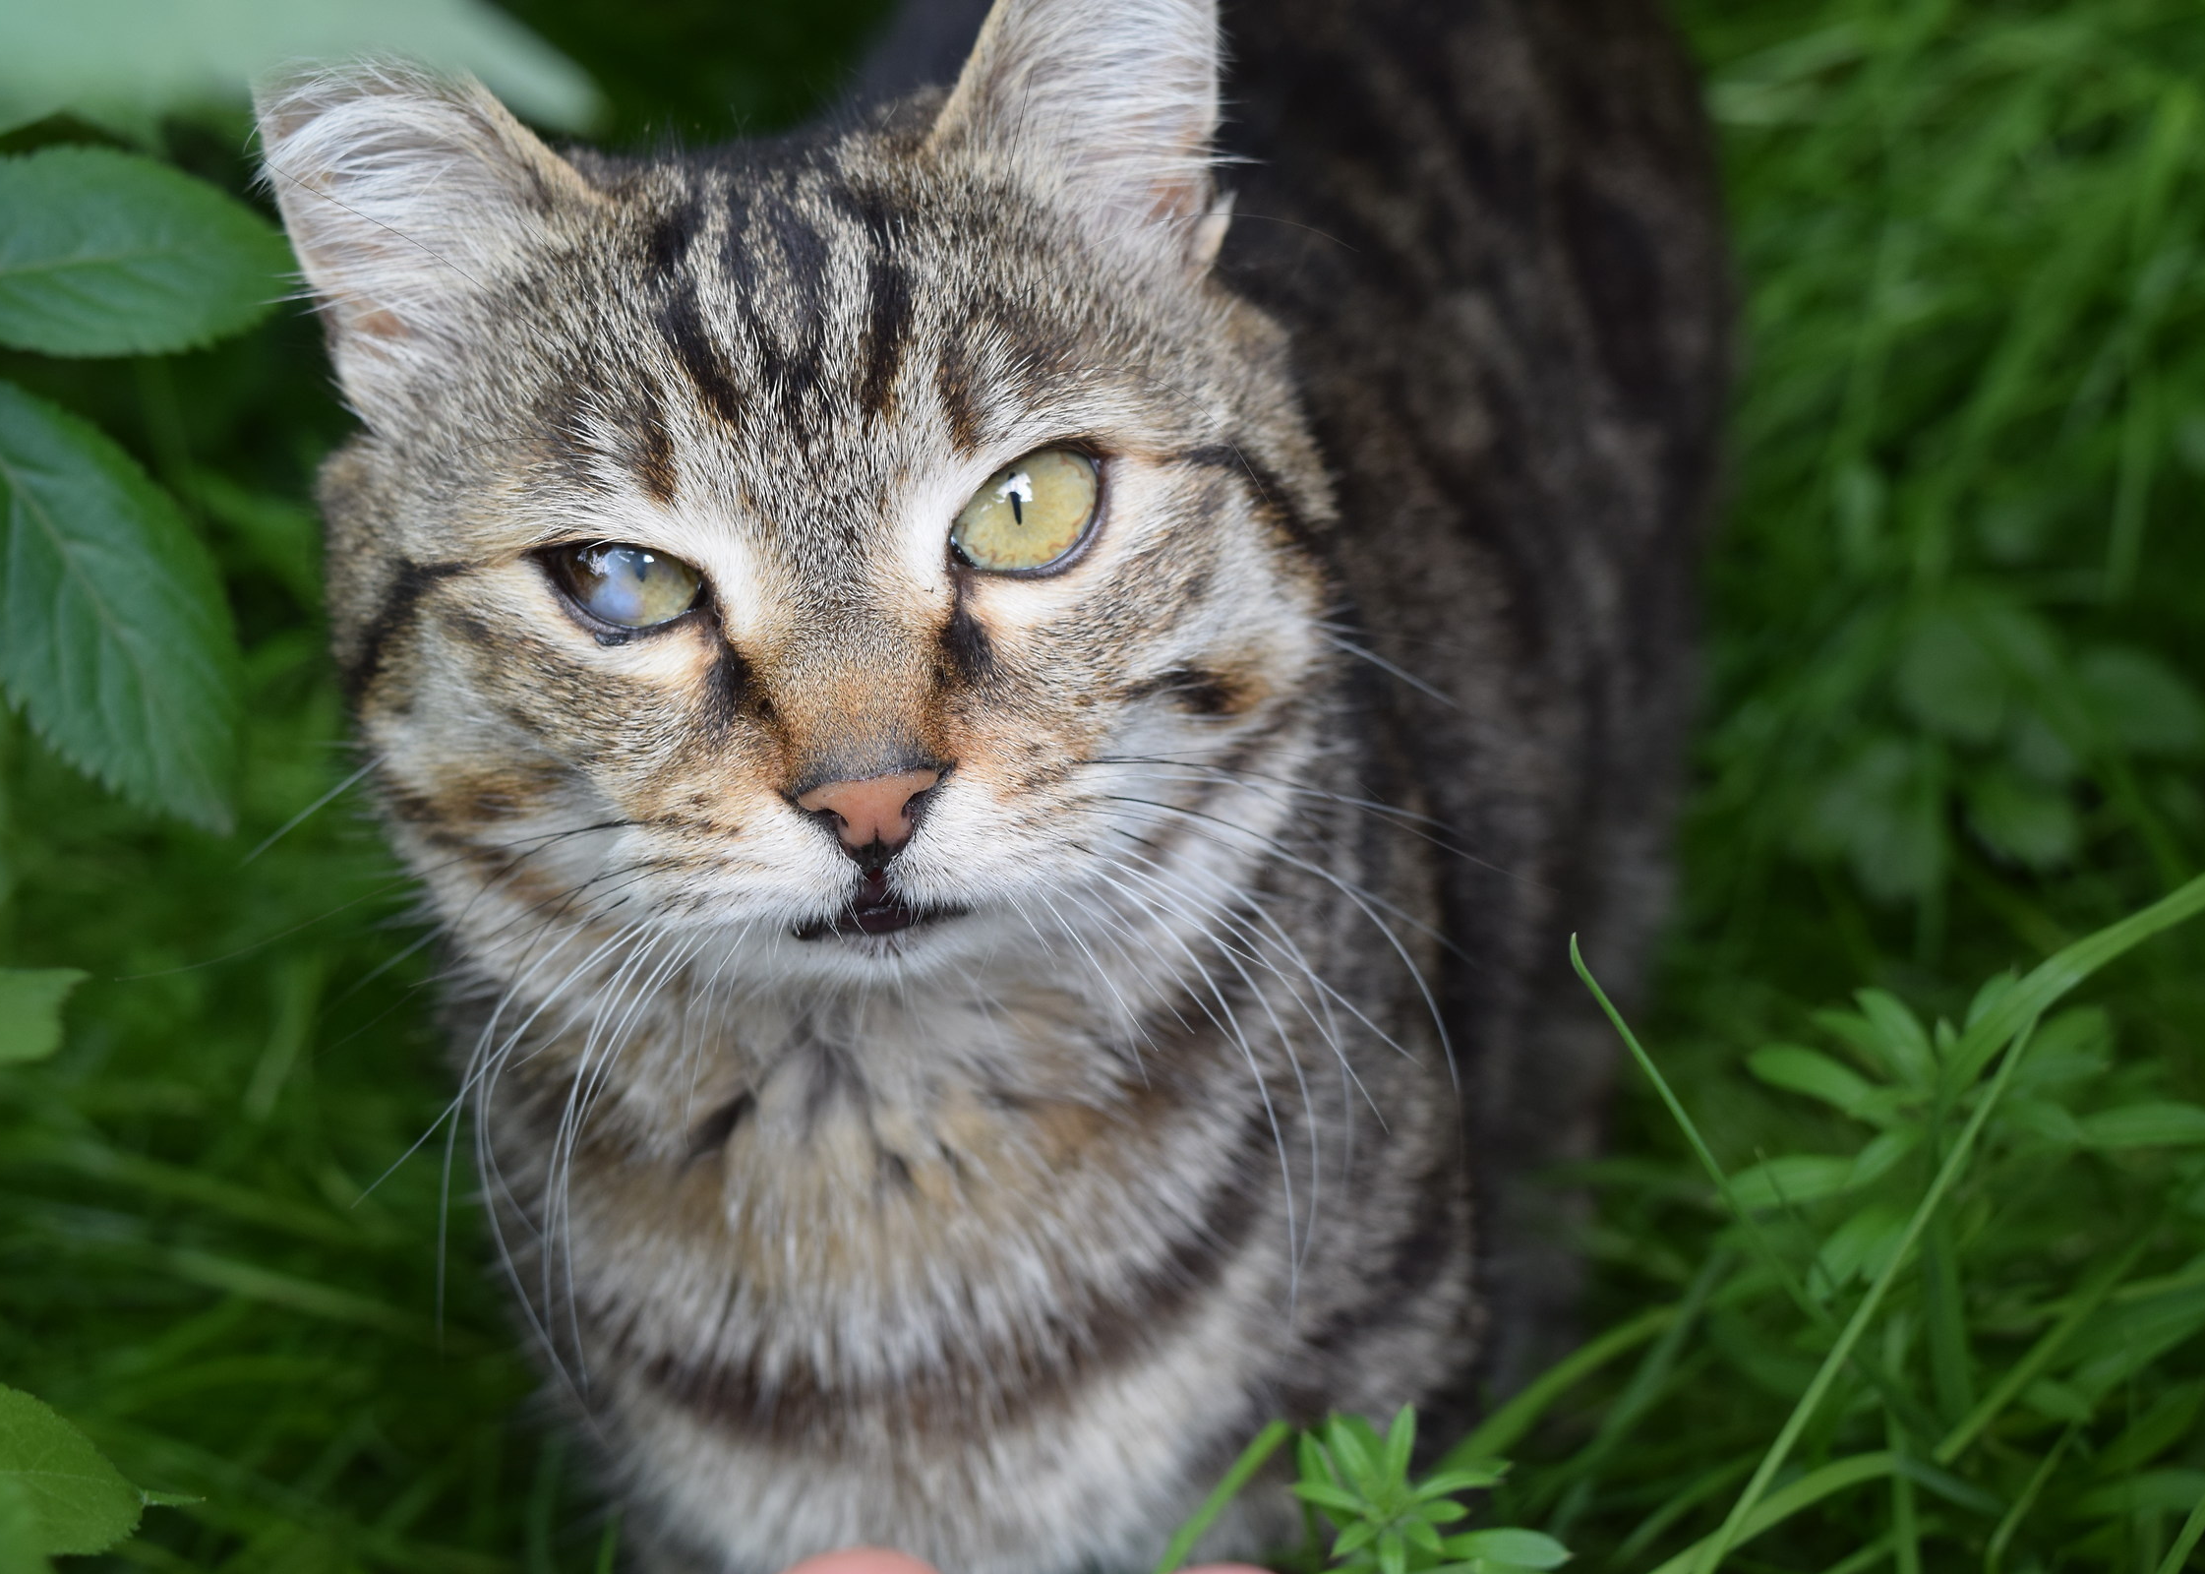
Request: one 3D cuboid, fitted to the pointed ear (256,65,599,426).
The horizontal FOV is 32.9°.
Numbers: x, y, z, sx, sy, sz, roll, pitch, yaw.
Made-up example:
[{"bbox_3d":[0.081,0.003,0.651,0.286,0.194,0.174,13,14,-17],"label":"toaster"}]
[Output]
[{"bbox_3d":[-0.084,-0.067,0.456,0.040,0.024,0.045,-30,78,21],"label":"pointed ear"}]

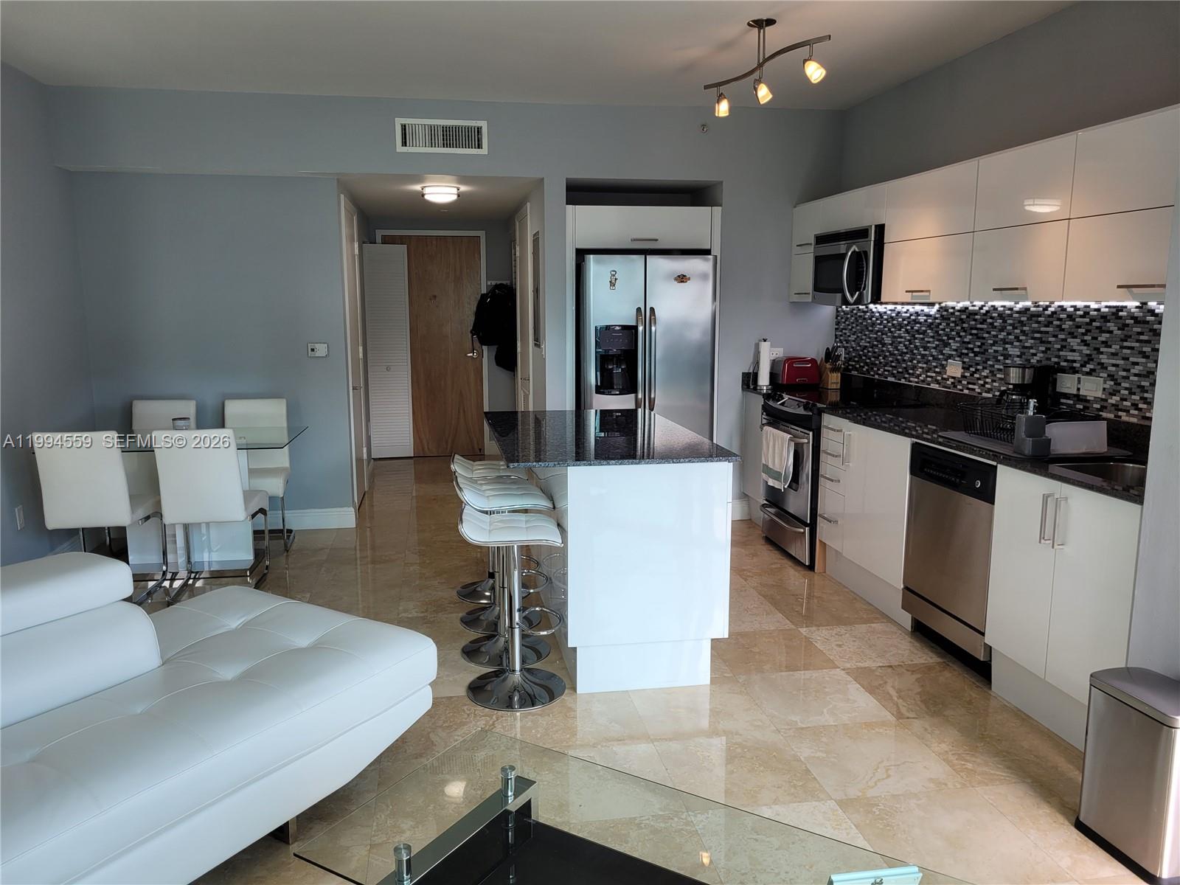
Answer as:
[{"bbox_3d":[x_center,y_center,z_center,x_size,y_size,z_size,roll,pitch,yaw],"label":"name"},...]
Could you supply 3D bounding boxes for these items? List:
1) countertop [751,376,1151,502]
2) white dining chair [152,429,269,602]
[{"bbox_3d":[1.621,-0.148,4.292,0.641,0.127,3.425,-2,9,-10],"label":"countertop"},{"bbox_3d":[-1.952,0.328,4.583,0.427,0.899,0.566,-2,9,-9],"label":"white dining chair"}]

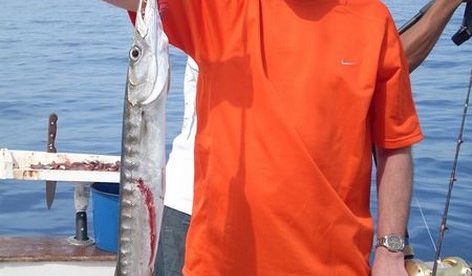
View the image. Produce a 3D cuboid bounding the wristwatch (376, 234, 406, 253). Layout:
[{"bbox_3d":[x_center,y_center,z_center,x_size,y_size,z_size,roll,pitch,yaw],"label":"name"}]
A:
[{"bbox_3d":[0.337,0.229,2.130,0.066,0.042,0.058,8,3,-5],"label":"wristwatch"}]

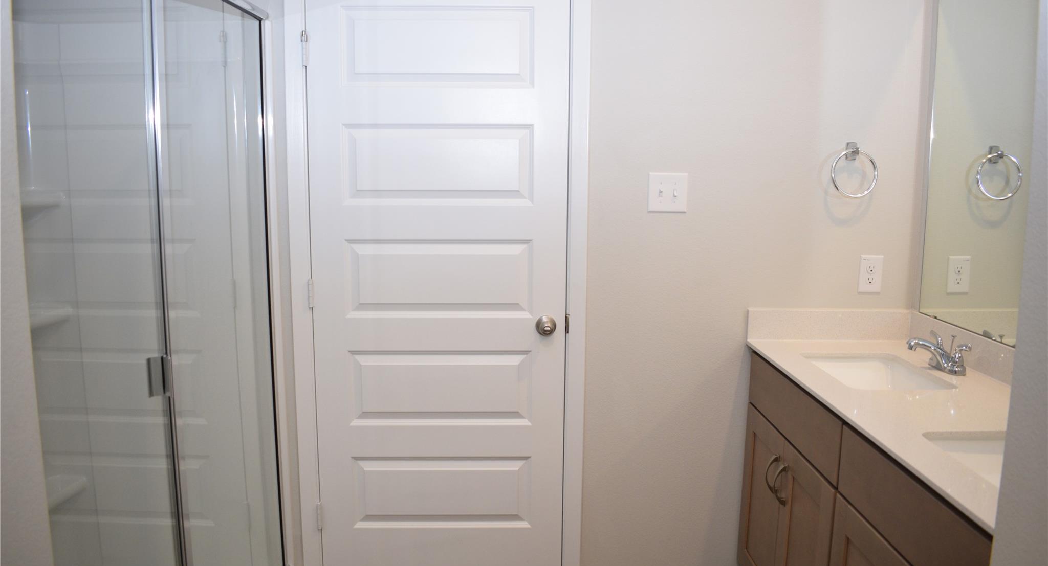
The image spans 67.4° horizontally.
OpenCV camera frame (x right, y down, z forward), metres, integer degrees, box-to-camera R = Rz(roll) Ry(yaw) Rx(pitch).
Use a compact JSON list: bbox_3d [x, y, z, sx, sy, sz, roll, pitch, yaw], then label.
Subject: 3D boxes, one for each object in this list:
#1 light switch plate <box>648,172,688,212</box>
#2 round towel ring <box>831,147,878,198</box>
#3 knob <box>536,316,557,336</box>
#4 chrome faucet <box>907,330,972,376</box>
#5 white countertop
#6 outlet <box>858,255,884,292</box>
[{"bbox_3d":[0.460,-0.288,2.511,0.122,0.122,0.014,0,8,0],"label":"light switch plate"},{"bbox_3d":[1.042,-0.350,2.475,0.149,0.157,0.050,0,8,0],"label":"round towel ring"},{"bbox_3d":[0.072,0.143,2.544,0.064,0.064,0.065,0,8,0],"label":"knob"},{"bbox_3d":[1.146,0.194,2.186,0.165,0.105,0.170,0,8,0],"label":"chrome faucet"},{"bbox_3d":[1.006,0.308,1.845,0.555,0.030,1.510,0,8,0],"label":"white countertop"},{"bbox_3d":[1.127,-0.029,2.555,0.074,0.120,0.009,0,8,0],"label":"outlet"}]

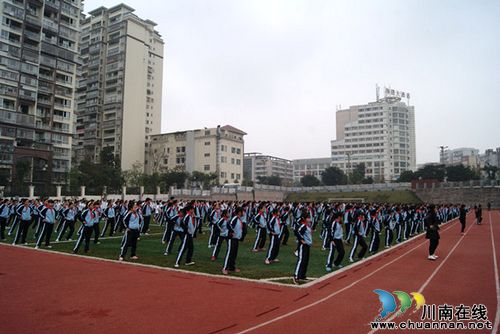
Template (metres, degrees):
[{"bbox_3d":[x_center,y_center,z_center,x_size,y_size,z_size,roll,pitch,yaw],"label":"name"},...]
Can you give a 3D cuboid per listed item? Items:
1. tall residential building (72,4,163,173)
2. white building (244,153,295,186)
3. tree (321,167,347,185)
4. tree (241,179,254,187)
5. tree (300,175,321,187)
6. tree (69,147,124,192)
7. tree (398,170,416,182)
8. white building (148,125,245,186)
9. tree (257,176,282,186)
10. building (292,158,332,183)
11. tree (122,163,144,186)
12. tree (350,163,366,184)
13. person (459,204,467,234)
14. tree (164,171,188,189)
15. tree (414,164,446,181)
[{"bbox_3d":[-52.689,-23.389,149.333,27.000,71.000,23.000,-1,-6,22],"label":"tall residential building"},{"bbox_3d":[9.530,6.010,268.680,16.000,23.500,56.000,-3,-6,31],"label":"white building"},{"bbox_3d":[26.770,3.627,120.189,8.320,7.610,8.320,0,-5,13],"label":"tree"},{"bbox_3d":[-0.805,5.326,116.990,4.600,3.480,4.600,1,-5,0],"label":"tree"},{"bbox_3d":[19.000,4.870,118.080,6.290,5.030,5.980,0,-5,9],"label":"tree"},{"bbox_3d":[-29.361,1.067,71.151,10.000,10.000,10.000,3,-6,-22],"label":"tree"},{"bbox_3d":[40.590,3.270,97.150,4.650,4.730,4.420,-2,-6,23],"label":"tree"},{"bbox_3d":[-16.970,-1.200,118.860,27.000,18.330,14.500,-3,-6,31],"label":"white building"},{"bbox_3d":[6.630,5.696,128.010,8.000,4.920,8.000,1,-5,3],"label":"tree"},{"bbox_3d":[40.360,5.040,229.920,25.000,18.770,16.000,-3,-6,31],"label":"building"},{"bbox_3d":[-20.990,2.120,68.080,3.990,5.910,3.790,2,-6,-17],"label":"tree"},{"bbox_3d":[34.539,2.900,119.259,5.300,8.710,5.300,-1,-5,16],"label":"tree"},{"bbox_3d":[11.683,2.855,20.649,0.340,1.580,0.500,-2,-6,32],"label":"person"},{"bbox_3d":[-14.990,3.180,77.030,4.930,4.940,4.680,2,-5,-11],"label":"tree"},{"bbox_3d":[54.594,2.863,113.264,9.640,7.270,9.640,-2,-6,26],"label":"tree"}]

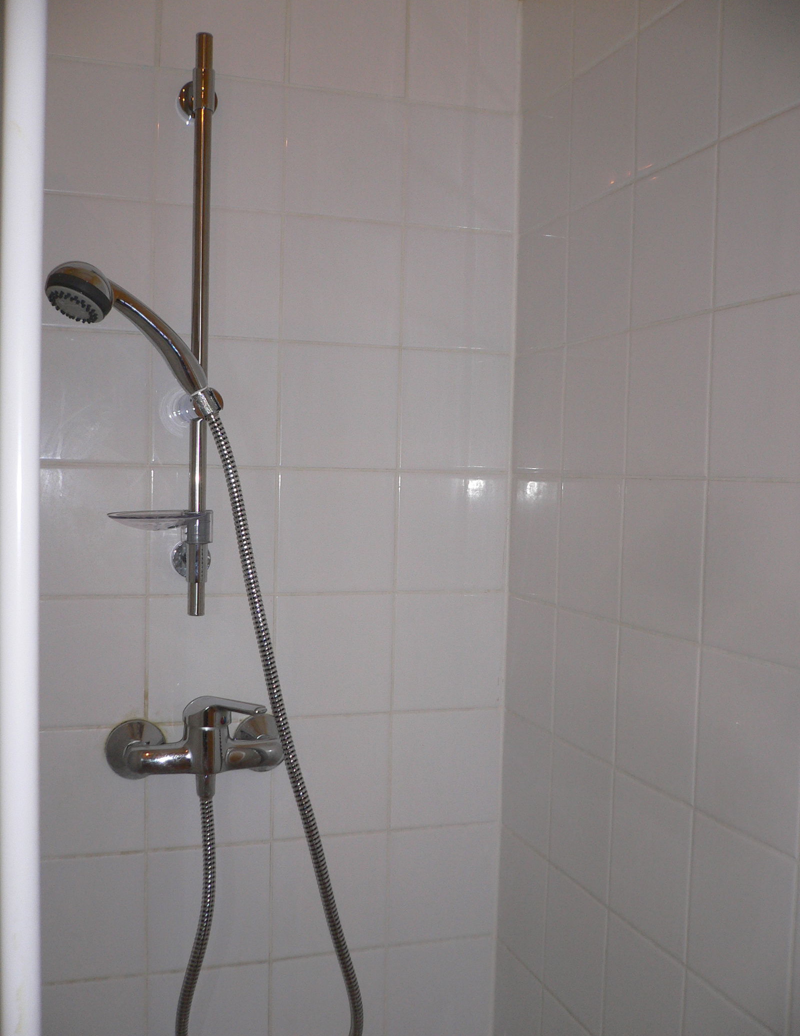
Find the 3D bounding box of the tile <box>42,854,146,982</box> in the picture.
[{"bbox_3d":[-0.369,0.460,1.238,0.148,0.148,0.010,1,3,-19],"label":"tile"}]

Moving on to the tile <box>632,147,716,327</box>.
[{"bbox_3d":[0.263,-0.263,1.028,0.010,0.148,0.141,1,3,-19],"label":"tile"}]

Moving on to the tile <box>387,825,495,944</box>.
[{"bbox_3d":[0.055,0.475,1.403,0.149,0.150,0.010,0,3,-17],"label":"tile"}]

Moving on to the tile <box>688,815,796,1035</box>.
[{"bbox_3d":[0.300,0.350,0.945,0.010,0.150,0.144,0,3,-19],"label":"tile"}]

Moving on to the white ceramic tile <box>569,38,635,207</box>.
[{"bbox_3d":[0.225,-0.427,1.177,0.010,0.150,0.145,0,3,-19],"label":"white ceramic tile"}]

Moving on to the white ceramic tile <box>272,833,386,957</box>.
[{"bbox_3d":[-0.089,0.471,1.351,0.149,0.150,0.010,1,3,-19],"label":"white ceramic tile"}]

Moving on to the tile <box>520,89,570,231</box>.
[{"bbox_3d":[0.178,-0.433,1.302,0.010,0.150,0.142,1,3,-19],"label":"tile"}]

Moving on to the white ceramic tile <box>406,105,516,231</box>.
[{"bbox_3d":[0.077,-0.439,1.358,0.149,0.150,0.010,0,3,-17],"label":"white ceramic tile"}]

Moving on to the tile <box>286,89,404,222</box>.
[{"bbox_3d":[-0.067,-0.440,1.313,0.148,0.150,0.010,0,3,-17],"label":"tile"}]

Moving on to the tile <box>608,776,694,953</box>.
[{"bbox_3d":[0.248,0.335,1.055,0.010,0.148,0.141,1,3,-19],"label":"tile"}]

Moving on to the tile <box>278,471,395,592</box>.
[{"bbox_3d":[-0.078,0.016,1.331,0.149,0.150,0.010,1,3,-19],"label":"tile"}]

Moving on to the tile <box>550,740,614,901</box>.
[{"bbox_3d":[0.205,0.333,1.203,0.010,0.150,0.143,1,3,-19],"label":"tile"}]

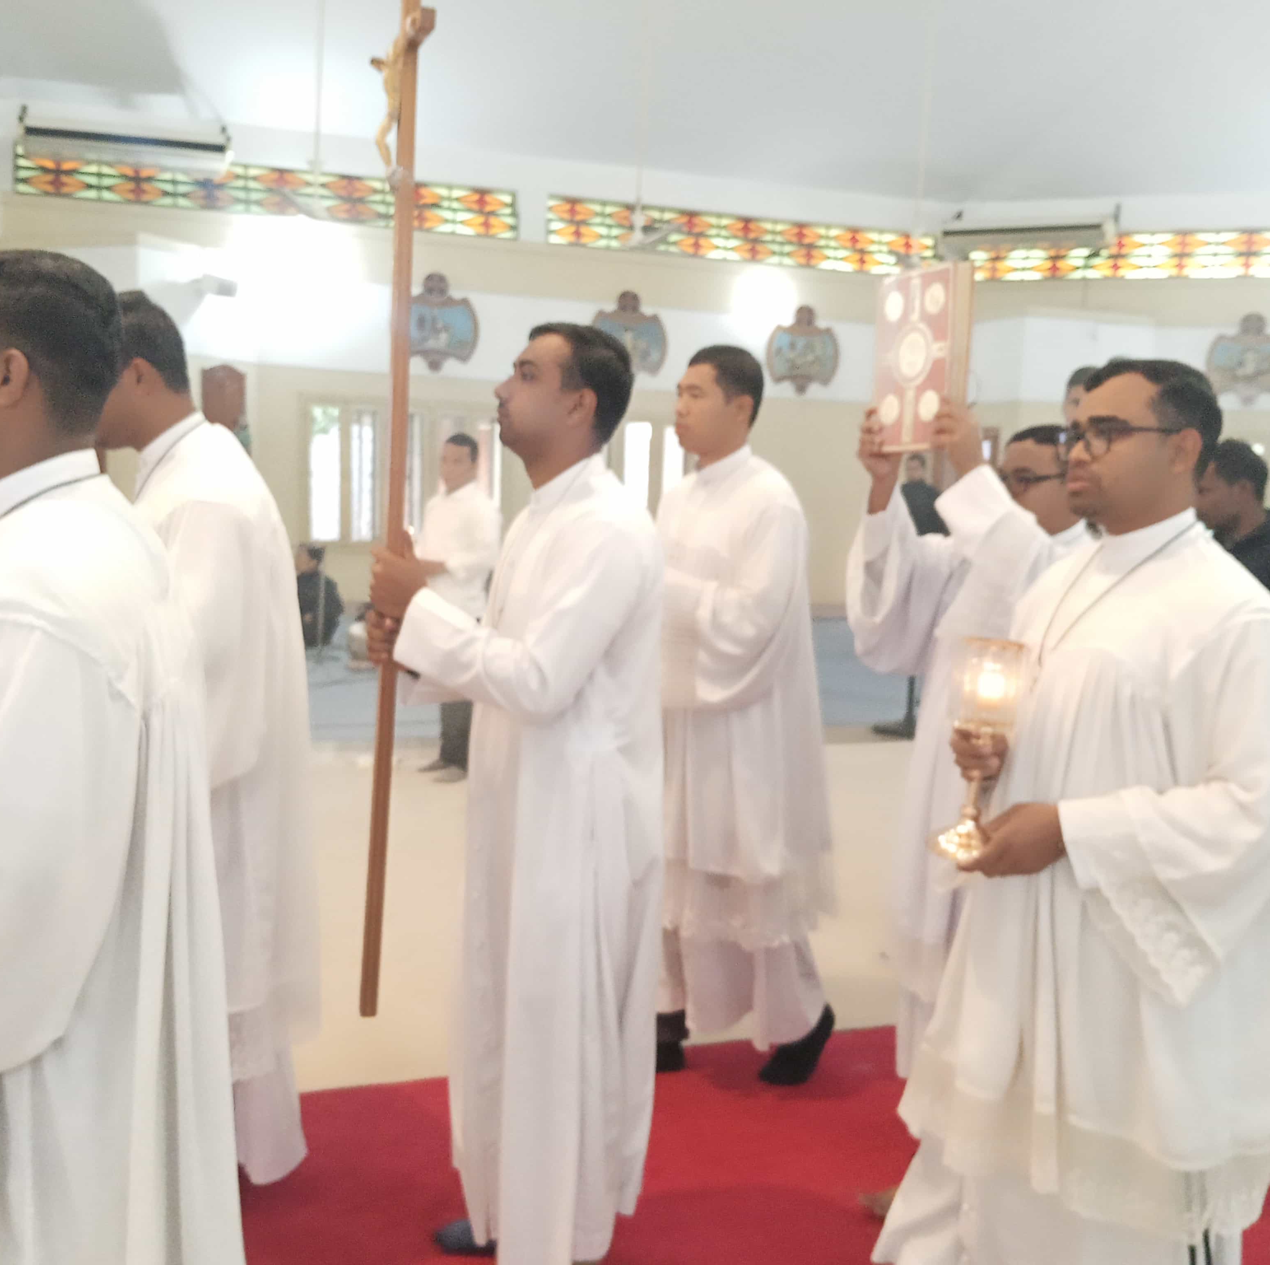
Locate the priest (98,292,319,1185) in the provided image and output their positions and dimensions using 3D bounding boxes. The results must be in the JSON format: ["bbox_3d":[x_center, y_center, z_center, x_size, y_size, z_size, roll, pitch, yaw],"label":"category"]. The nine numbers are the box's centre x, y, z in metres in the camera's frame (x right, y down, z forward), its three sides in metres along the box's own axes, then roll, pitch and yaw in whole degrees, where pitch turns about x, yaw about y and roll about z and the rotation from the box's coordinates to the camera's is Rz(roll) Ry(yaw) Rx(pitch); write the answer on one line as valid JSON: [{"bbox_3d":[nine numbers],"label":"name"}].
[{"bbox_3d":[-0.840,0.216,2.420,0.530,1.680,0.570,1,4,-13],"label":"priest"}]

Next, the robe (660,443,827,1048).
[{"bbox_3d":[0.213,0.275,3.060,0.450,1.390,0.530,0,5,-23],"label":"robe"}]

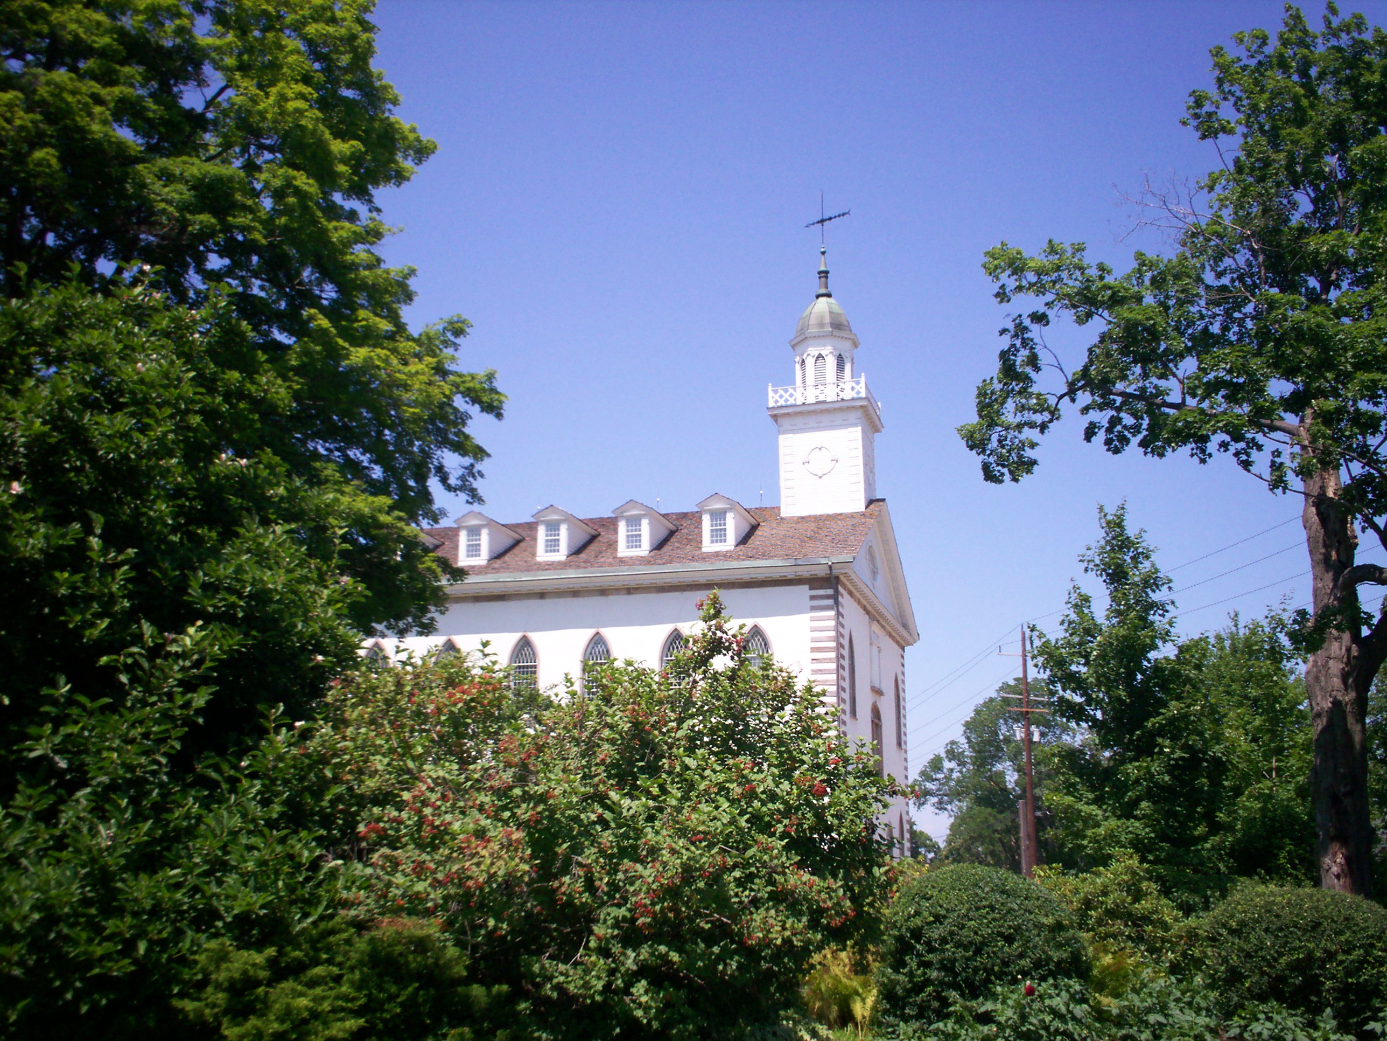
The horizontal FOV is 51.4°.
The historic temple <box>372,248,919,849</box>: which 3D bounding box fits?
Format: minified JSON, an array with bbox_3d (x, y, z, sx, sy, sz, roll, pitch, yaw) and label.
[{"bbox_3d":[-3.083,2.714,70.975,25.480,32.350,19.180,-4,-15,16],"label":"historic temple"}]

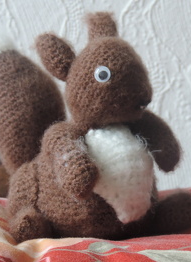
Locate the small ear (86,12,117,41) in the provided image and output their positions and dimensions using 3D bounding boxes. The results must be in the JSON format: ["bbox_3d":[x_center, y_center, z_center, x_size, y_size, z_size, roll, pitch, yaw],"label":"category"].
[{"bbox_3d":[0.004,-0.070,1.065,0.014,0.026,0.021,-16,-16,42],"label":"small ear"}]

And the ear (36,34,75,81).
[{"bbox_3d":[-0.026,-0.049,1.045,0.021,0.032,0.014,-40,14,-31],"label":"ear"}]

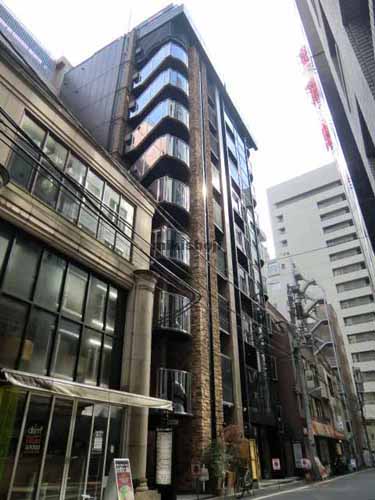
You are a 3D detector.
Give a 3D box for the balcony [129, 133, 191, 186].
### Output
[{"bbox_3d":[-2.005,-5.083,20.437,4.100,1.900,1.600,-21,-35,31],"label":"balcony"}]

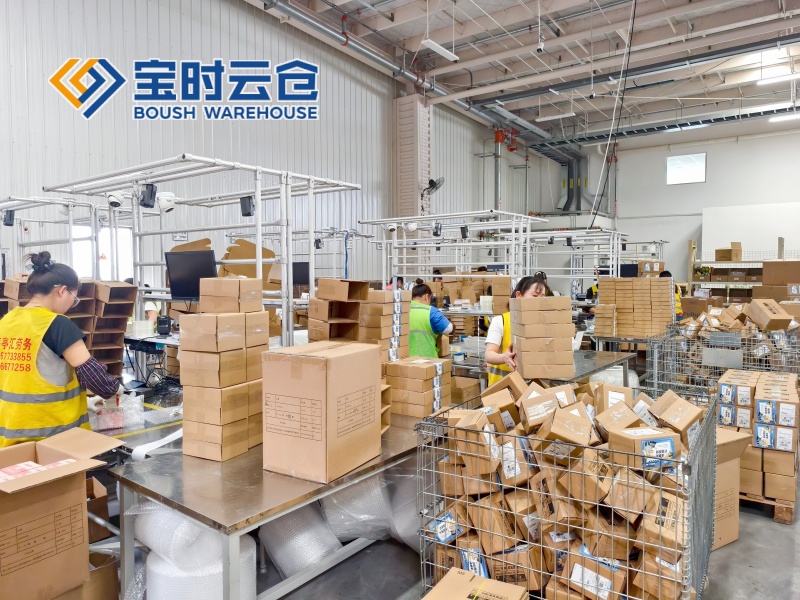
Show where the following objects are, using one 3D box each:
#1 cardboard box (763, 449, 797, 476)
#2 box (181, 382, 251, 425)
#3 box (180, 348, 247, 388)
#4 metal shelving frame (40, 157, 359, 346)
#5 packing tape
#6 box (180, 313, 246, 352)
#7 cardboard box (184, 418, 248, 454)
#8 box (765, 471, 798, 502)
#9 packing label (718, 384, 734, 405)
[{"bbox_3d":[2.541,1.058,3.549,0.163,0.158,0.228,2,3,37],"label":"cardboard box"},{"bbox_3d":[-0.820,0.455,2.375,0.221,0.155,0.169,1,3,24],"label":"box"},{"bbox_3d":[-0.843,0.303,2.414,0.228,0.158,0.167,1,2,24],"label":"box"},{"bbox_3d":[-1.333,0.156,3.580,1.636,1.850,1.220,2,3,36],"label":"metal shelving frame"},{"bbox_3d":[-1.122,0.666,2.567,0.075,0.070,0.480,0,2,4],"label":"packing tape"},{"bbox_3d":[-0.835,0.143,2.379,0.221,0.155,0.169,1,3,26],"label":"box"},{"bbox_3d":[-0.838,0.620,2.426,0.228,0.158,0.167,1,2,24],"label":"cardboard box"},{"bbox_3d":[2.527,1.220,3.558,0.160,0.155,0.222,1,3,24],"label":"box"},{"bbox_3d":[2.522,0.727,4.091,0.102,0.147,0.002,2,3,37],"label":"packing label"}]

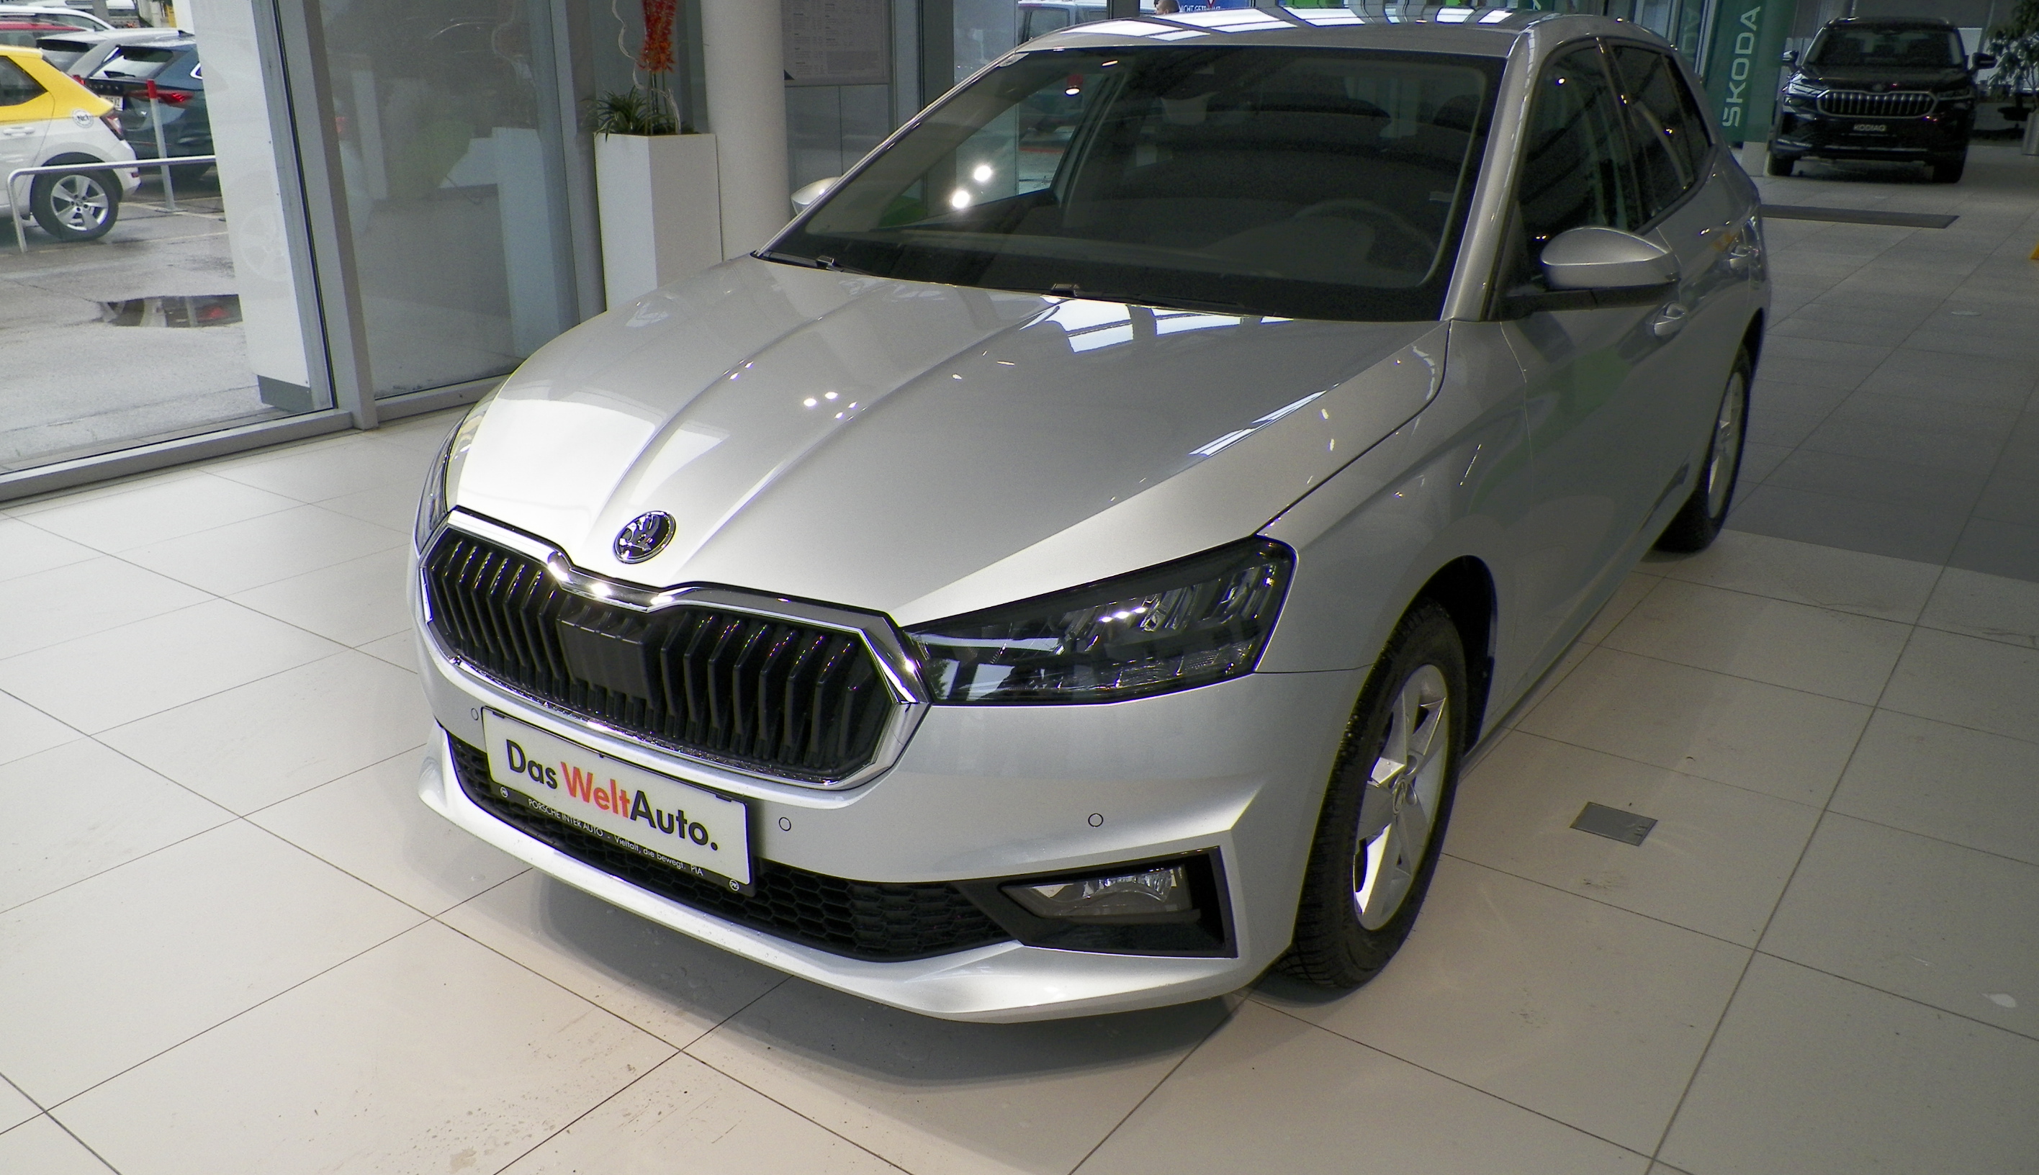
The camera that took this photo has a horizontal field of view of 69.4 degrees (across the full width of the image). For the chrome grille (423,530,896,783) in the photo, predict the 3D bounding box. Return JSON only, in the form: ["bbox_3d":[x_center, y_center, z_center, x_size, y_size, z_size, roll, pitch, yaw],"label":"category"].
[{"bbox_3d":[-0.529,0.085,2.019,0.960,0.260,0.130,13,24,32],"label":"chrome grille"}]

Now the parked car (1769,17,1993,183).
[{"bbox_3d":[9.940,-5.660,17.050,1.950,1.660,4.720,11,23,28],"label":"parked car"}]

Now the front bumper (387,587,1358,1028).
[{"bbox_3d":[-0.419,0.208,2.235,1.760,0.480,0.530,13,24,32],"label":"front bumper"}]

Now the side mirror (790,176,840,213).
[{"bbox_3d":[-0.492,-0.873,3.410,0.210,0.140,0.140,13,24,32],"label":"side mirror"}]

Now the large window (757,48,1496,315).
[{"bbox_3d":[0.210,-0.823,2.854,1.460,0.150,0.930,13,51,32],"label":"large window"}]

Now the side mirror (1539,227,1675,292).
[{"bbox_3d":[0.972,-0.543,2.473,0.210,0.140,0.140,13,24,32],"label":"side mirror"}]

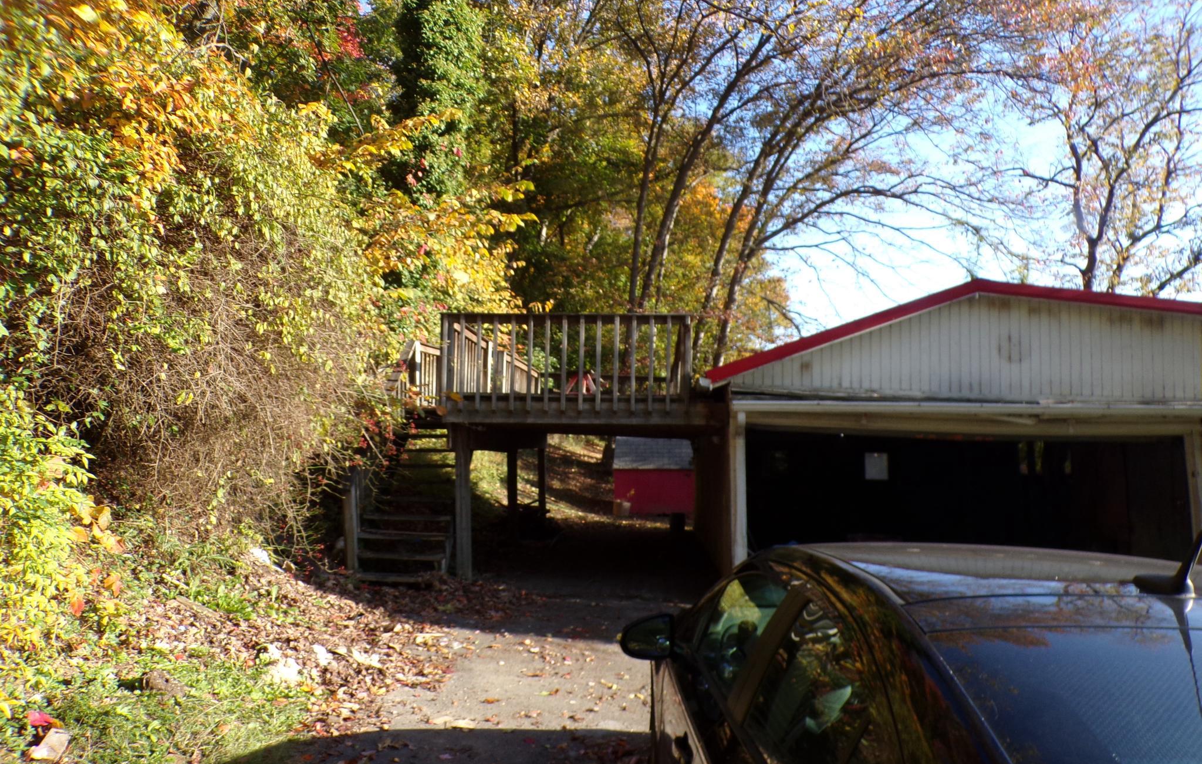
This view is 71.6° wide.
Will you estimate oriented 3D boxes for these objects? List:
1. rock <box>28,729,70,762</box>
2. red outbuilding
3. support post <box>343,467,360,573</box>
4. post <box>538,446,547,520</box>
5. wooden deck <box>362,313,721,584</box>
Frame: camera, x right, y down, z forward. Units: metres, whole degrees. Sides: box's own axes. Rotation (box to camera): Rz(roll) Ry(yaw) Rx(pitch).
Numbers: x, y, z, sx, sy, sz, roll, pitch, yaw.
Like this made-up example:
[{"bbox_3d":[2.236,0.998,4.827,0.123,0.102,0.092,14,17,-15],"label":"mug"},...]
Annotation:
[{"bbox_3d":[-2.648,1.746,4.000,0.130,0.070,0.130,0,-5,4],"label":"rock"},{"bbox_3d":[1.436,2.460,22.531,2.100,2.200,2.400,0,-5,4],"label":"red outbuilding"},{"bbox_3d":[-2.712,1.499,9.050,0.100,1.160,0.100,-2,-5,4],"label":"support post"},{"bbox_3d":[-1.197,2.088,17.000,0.140,1.550,0.140,0,-5,4],"label":"post"},{"bbox_3d":[-0.370,1.061,13.161,4.000,3.130,7.900,0,-5,4],"label":"wooden deck"}]

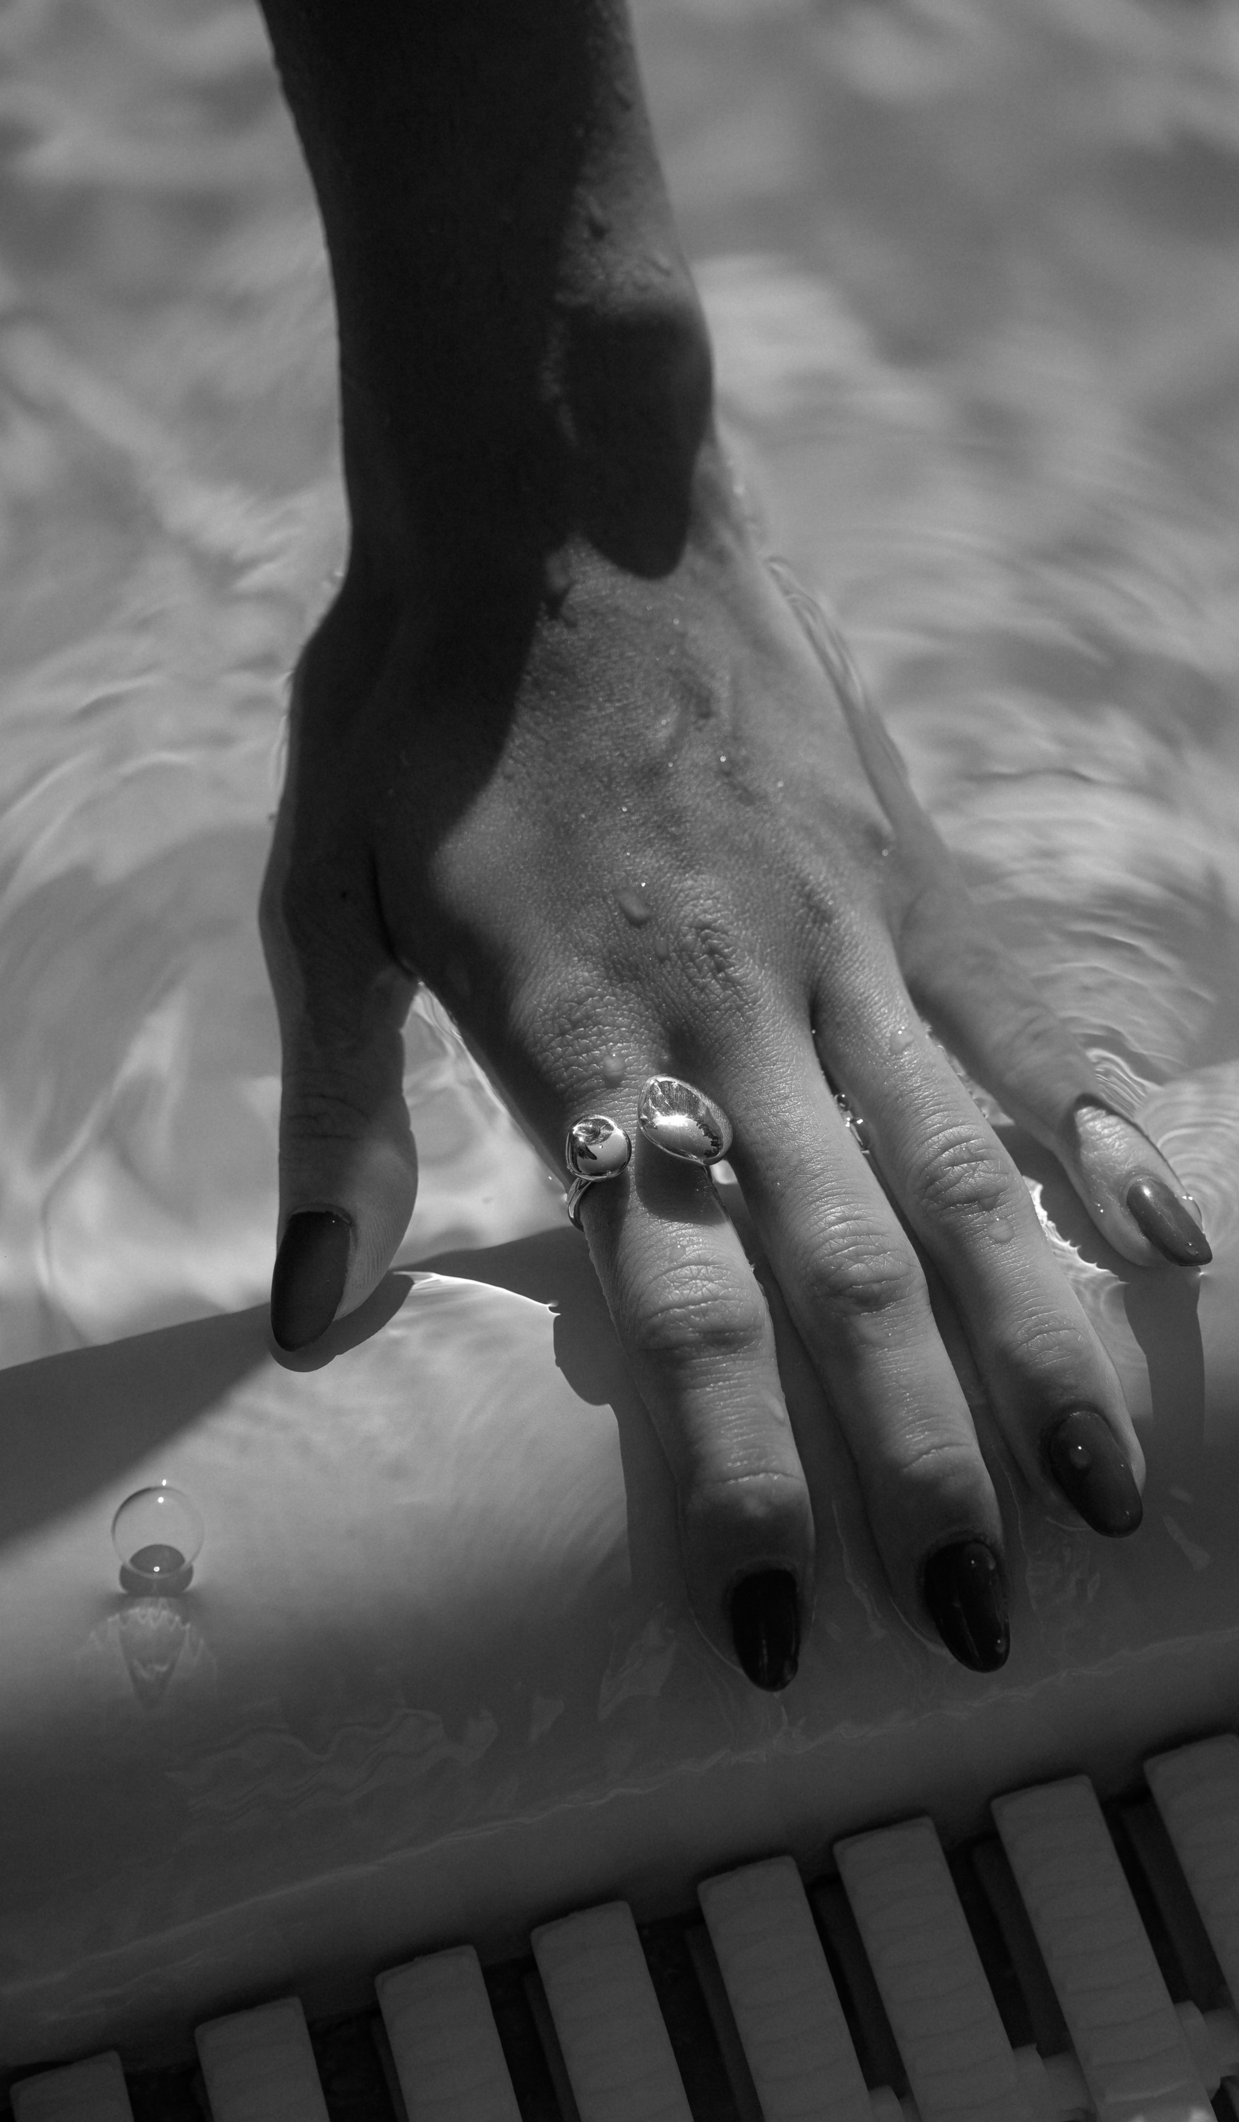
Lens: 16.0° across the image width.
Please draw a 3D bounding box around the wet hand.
[{"bbox_3d":[0.011,0.005,0.615,0.128,0.060,0.182,-15,66,-8],"label":"wet hand"}]

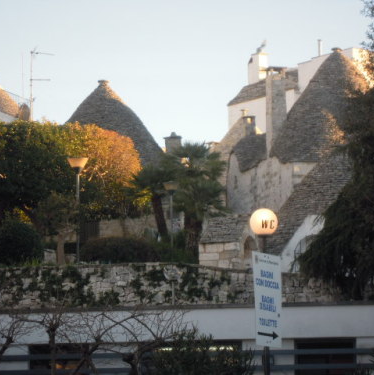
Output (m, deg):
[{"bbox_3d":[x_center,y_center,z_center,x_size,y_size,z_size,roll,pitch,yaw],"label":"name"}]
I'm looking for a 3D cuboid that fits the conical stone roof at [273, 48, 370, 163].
[{"bbox_3d":[5.506,-3.025,76.000,4.900,4.200,4.900,0,-5,0],"label":"conical stone roof"}]

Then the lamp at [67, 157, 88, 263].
[{"bbox_3d":[-3.153,0.680,58.500,0.570,3.200,0.570,0,-5,0],"label":"lamp"}]

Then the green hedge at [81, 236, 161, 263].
[{"bbox_3d":[-1.992,1.901,61.500,2.450,0.850,1.400,0,-5,0],"label":"green hedge"}]

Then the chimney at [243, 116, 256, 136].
[{"bbox_3d":[2.503,-2.443,81.000,0.480,0.800,0.480,1,-5,-20],"label":"chimney"}]

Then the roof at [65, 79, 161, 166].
[{"bbox_3d":[-3.427,-2.534,84.000,5.200,3.800,5.200,0,-5,0],"label":"roof"}]

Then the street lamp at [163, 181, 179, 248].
[{"bbox_3d":[-0.560,1.191,73.000,0.570,3.000,0.570,0,-5,0],"label":"street lamp"}]

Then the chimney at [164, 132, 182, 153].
[{"bbox_3d":[-0.624,-1.914,87.000,0.760,0.900,0.760,1,-5,-10],"label":"chimney"}]

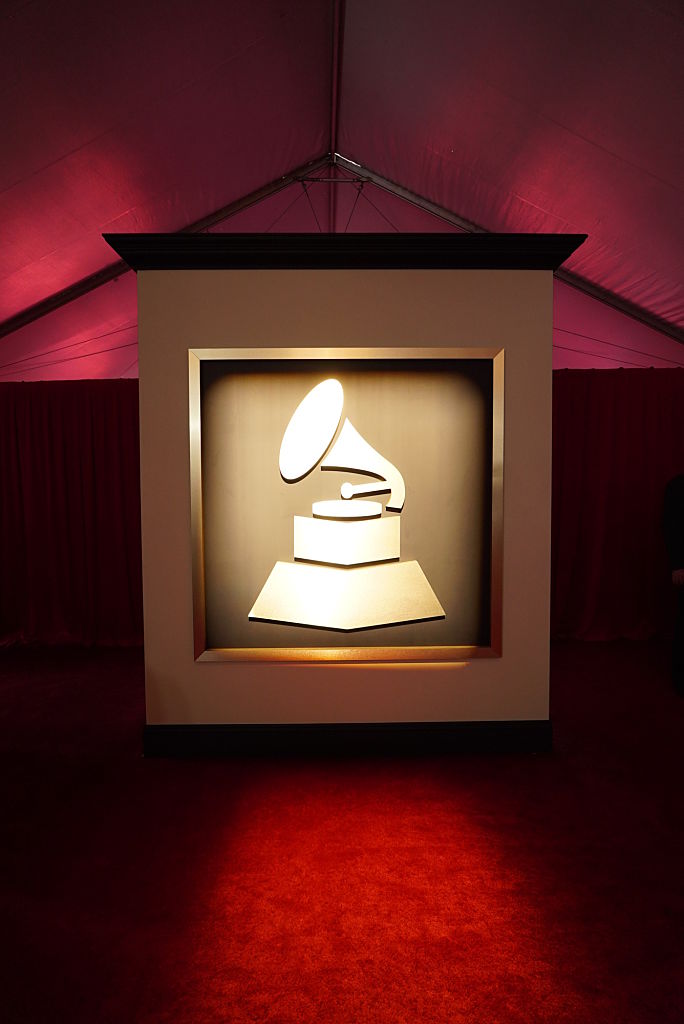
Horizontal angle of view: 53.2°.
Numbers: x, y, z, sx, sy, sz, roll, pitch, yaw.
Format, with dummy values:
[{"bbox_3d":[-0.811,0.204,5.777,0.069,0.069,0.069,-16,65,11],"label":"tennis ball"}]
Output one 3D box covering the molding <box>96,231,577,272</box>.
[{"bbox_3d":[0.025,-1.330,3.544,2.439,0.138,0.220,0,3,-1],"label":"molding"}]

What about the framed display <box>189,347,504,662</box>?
[{"bbox_3d":[0.030,-0.036,3.661,1.537,1.531,0.090,0,3,-1],"label":"framed display"}]

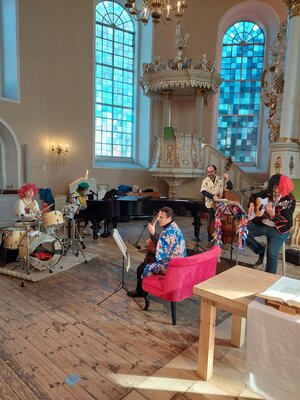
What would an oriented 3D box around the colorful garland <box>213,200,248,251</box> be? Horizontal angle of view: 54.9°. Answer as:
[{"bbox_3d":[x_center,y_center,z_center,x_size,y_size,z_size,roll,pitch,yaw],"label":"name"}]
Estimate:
[{"bbox_3d":[1.468,0.436,5.387,0.660,0.900,0.280,3,7,11],"label":"colorful garland"}]

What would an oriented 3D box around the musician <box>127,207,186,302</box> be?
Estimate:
[{"bbox_3d":[0.050,0.713,3.612,0.820,1.240,0.530,6,8,35],"label":"musician"}]

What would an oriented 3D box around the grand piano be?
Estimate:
[{"bbox_3d":[-0.024,0.445,6.977,2.750,0.960,1.540,4,7,16],"label":"grand piano"}]

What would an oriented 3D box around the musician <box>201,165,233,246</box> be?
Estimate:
[{"bbox_3d":[1.517,0.135,6.559,0.660,1.760,0.480,3,7,10],"label":"musician"}]

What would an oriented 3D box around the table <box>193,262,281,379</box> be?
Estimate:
[{"bbox_3d":[1.186,1.152,2.283,1.500,0.750,0.800,8,9,41],"label":"table"}]

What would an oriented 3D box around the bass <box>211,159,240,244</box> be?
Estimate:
[{"bbox_3d":[1.648,0.089,6.301,0.660,1.920,0.420,0,2,9],"label":"bass"}]

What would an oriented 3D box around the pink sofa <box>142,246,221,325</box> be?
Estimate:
[{"bbox_3d":[0.411,0.965,3.607,0.620,0.760,0.960,8,9,41],"label":"pink sofa"}]

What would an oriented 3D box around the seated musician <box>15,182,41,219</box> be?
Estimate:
[{"bbox_3d":[-2.391,0.363,5.693,0.550,1.300,0.720,-2,8,-25],"label":"seated musician"}]

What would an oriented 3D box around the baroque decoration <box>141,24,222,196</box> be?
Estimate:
[{"bbox_3d":[0.923,-2.264,8.587,2.300,5.500,1.900,3,7,14],"label":"baroque decoration"}]

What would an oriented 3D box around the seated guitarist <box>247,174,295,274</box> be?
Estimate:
[{"bbox_3d":[1.939,0.437,4.660,0.760,1.620,0.580,-4,9,-41],"label":"seated guitarist"}]

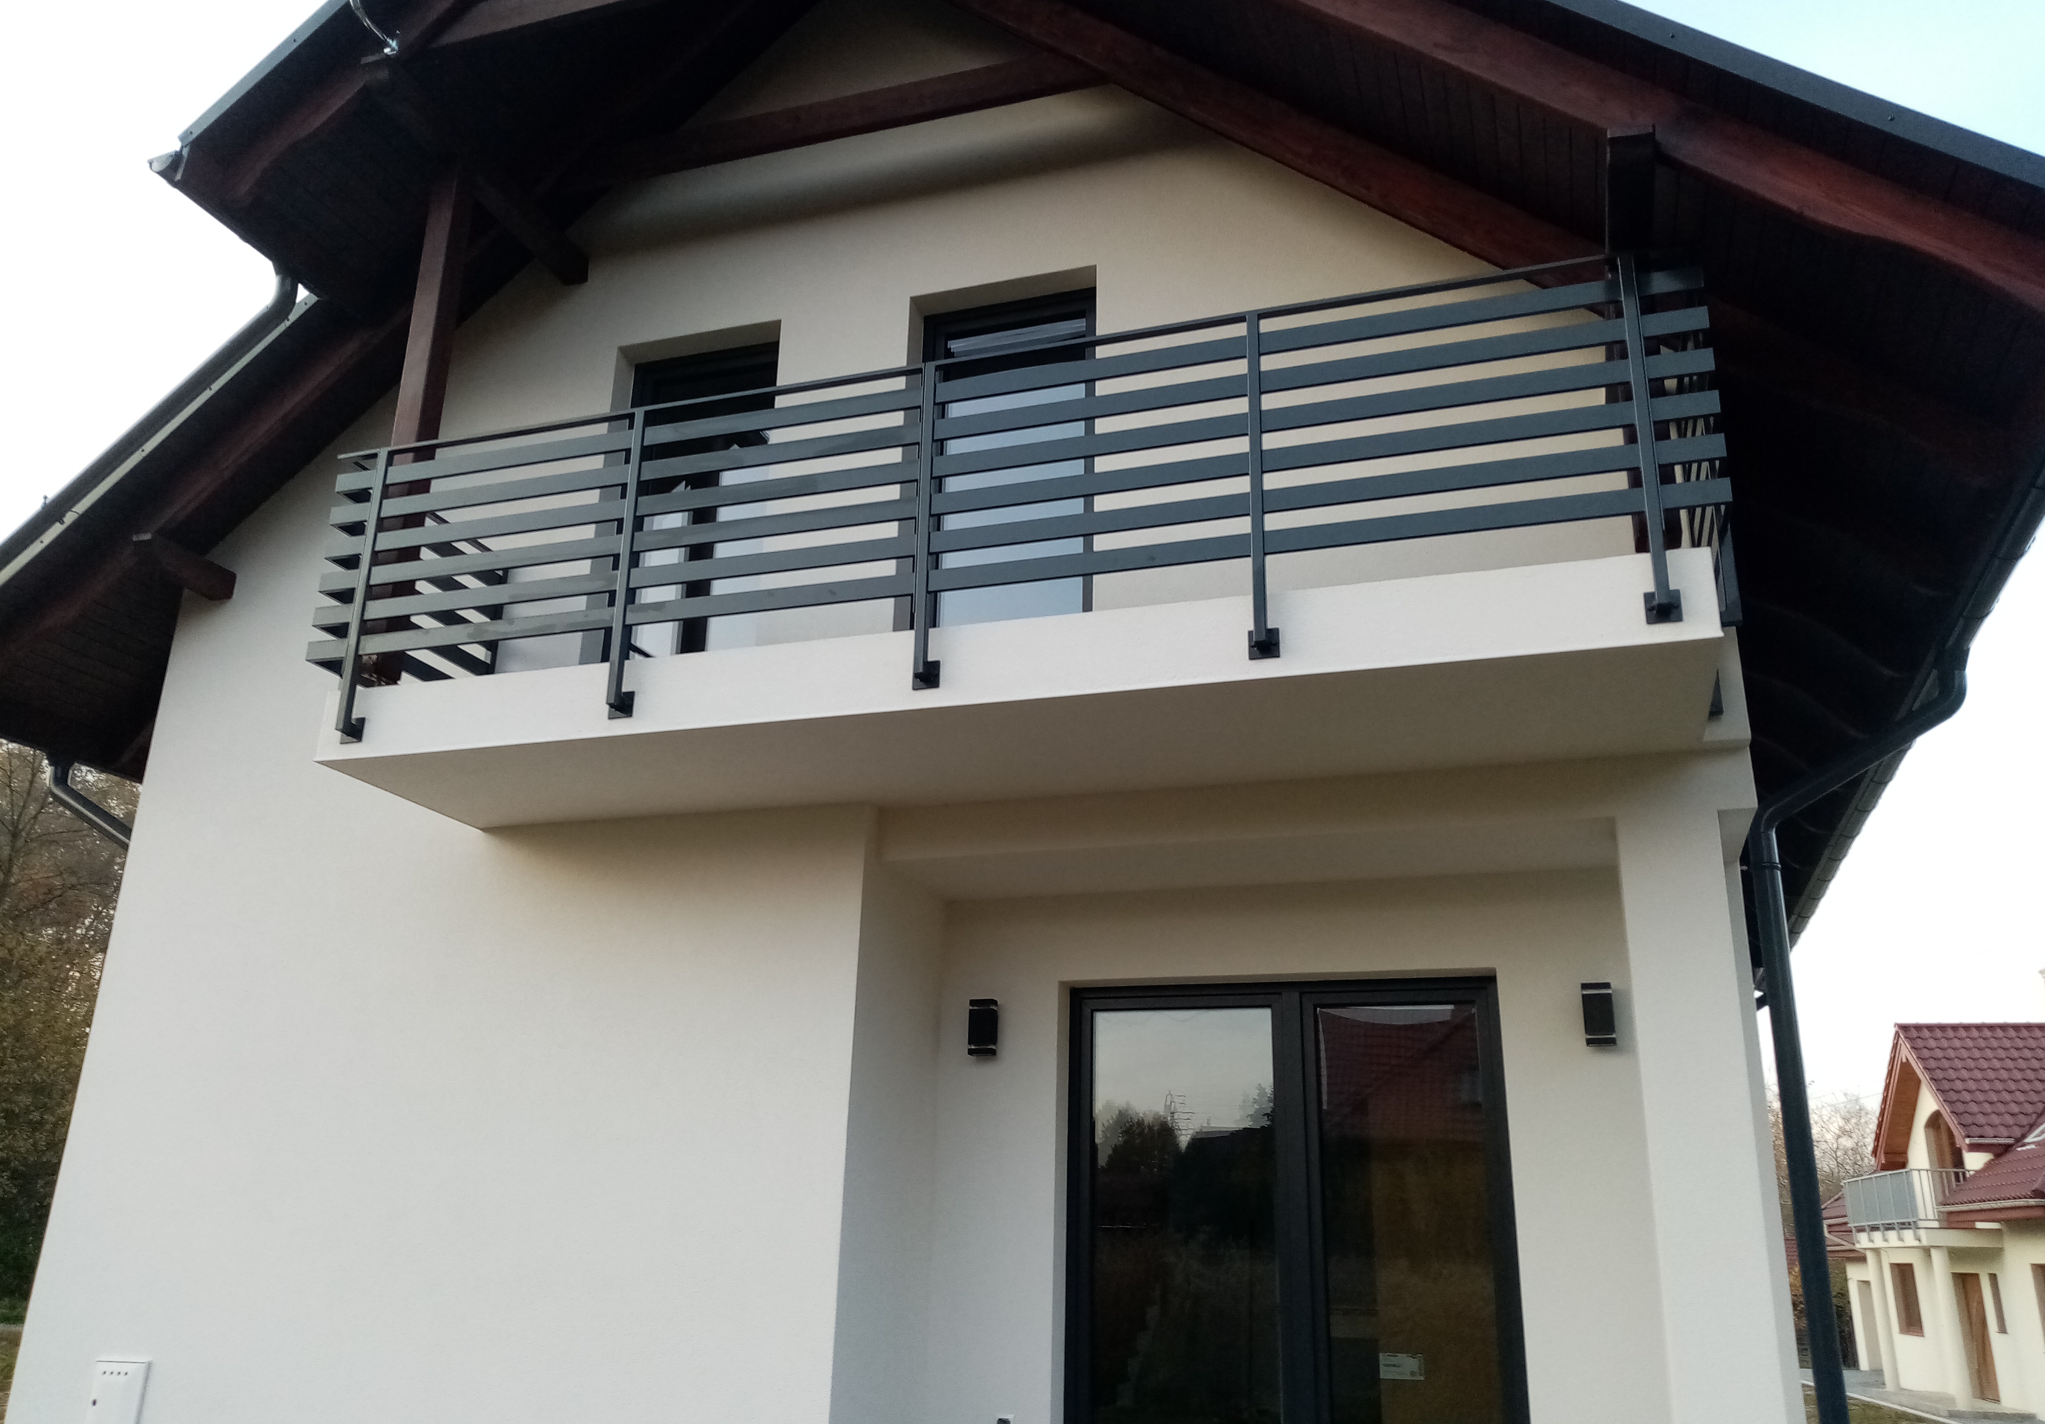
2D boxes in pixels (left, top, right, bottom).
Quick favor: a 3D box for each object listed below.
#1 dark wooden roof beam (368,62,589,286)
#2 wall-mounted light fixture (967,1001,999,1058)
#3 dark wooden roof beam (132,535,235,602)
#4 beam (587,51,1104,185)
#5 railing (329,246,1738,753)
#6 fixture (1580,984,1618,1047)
[{"bbox_3d":[-2.644,-2.614,7.572,0.135,0.155,1.580,-5,-19,18],"label":"dark wooden roof beam"},{"bbox_3d":[-0.177,1.473,7.137,0.114,0.242,0.090,-5,-19,18],"label":"wall-mounted light fixture"},{"bbox_3d":[-4.455,-0.766,8.152,0.150,0.155,0.550,-5,-19,18],"label":"dark wooden roof beam"},{"bbox_3d":[-0.989,-2.864,7.469,2.883,0.211,0.060,-5,-19,18],"label":"beam"},{"bbox_3d":[-0.216,-0.527,6.151,5.456,1.297,1.196,-5,-19,18],"label":"railing"},{"bbox_3d":[2.370,1.250,6.317,0.114,0.242,0.090,-5,-19,18],"label":"fixture"}]

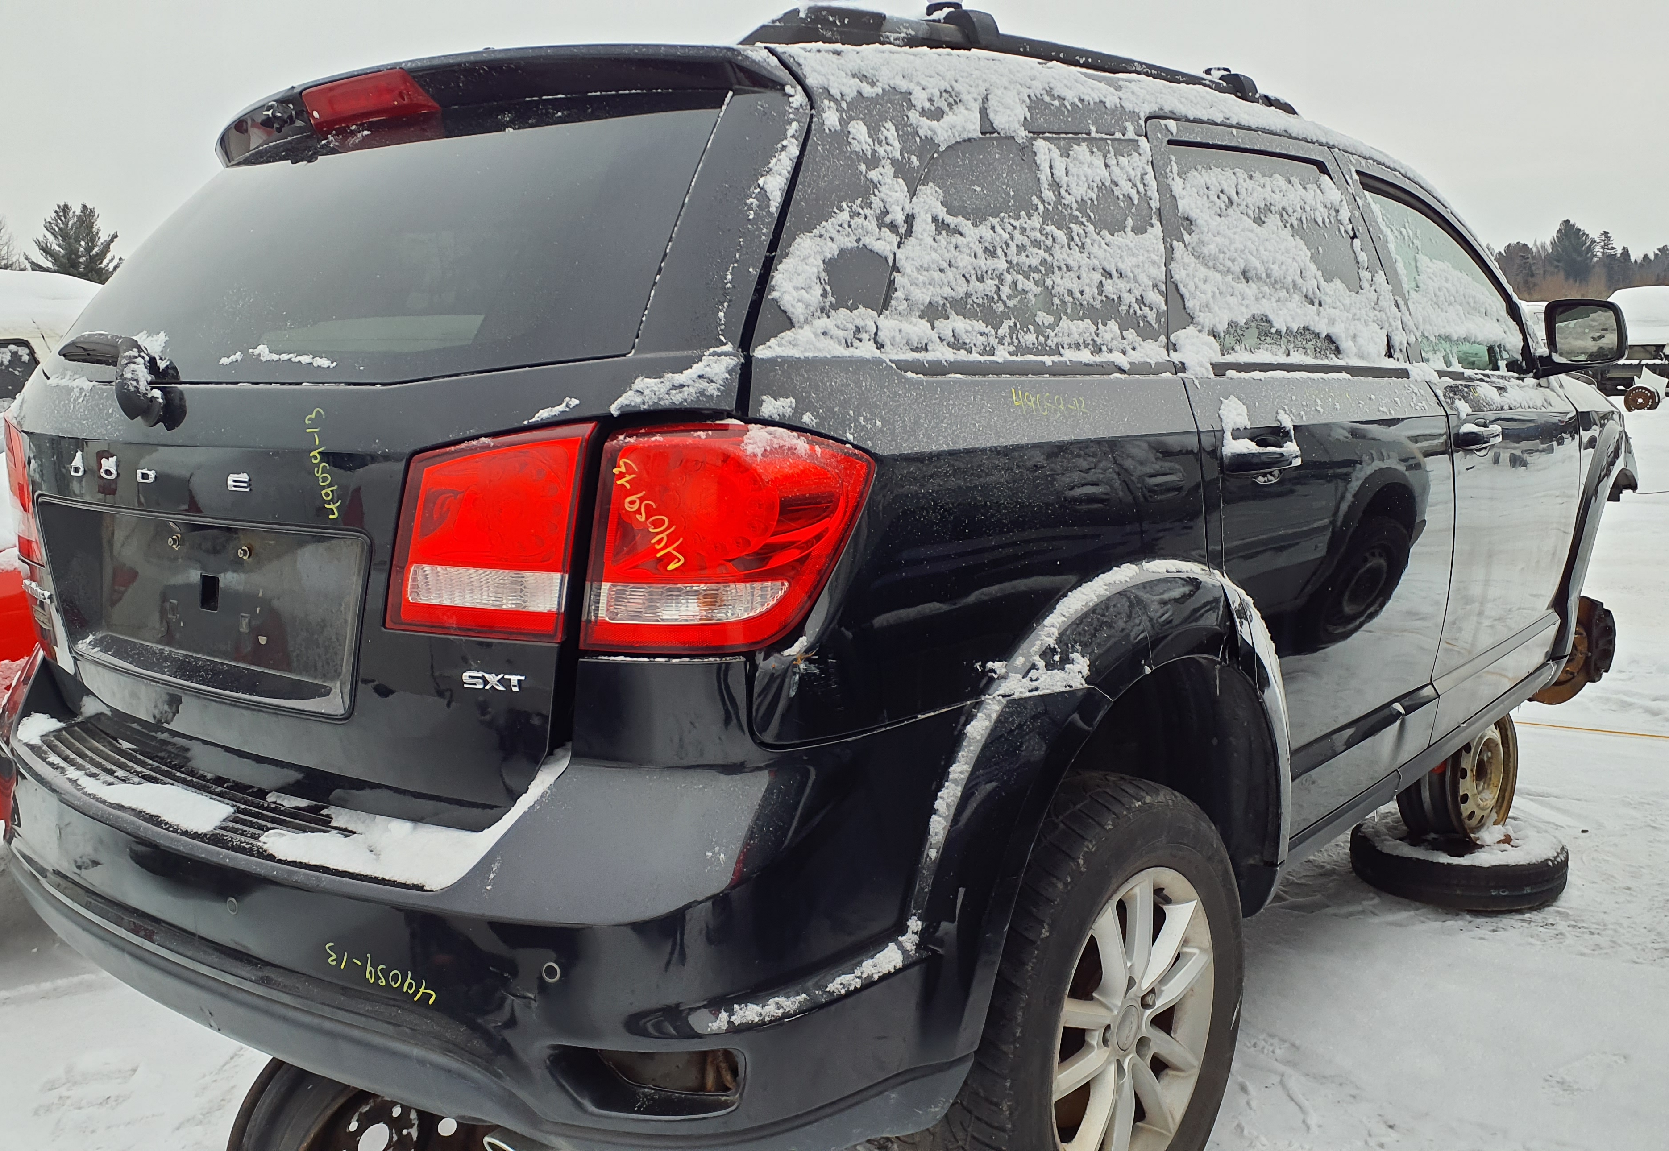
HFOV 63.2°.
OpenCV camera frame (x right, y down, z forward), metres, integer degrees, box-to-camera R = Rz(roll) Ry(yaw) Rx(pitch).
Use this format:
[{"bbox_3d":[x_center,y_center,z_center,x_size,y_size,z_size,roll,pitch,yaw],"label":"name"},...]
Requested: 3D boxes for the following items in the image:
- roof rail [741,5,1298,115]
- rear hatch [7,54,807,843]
[{"bbox_3d":[0.413,-0.800,2.135,0.090,0.115,1.620,6,15,40],"label":"roof rail"},{"bbox_3d":[-0.679,-0.252,1.854,1.550,0.920,0.540,6,11,40],"label":"rear hatch"}]

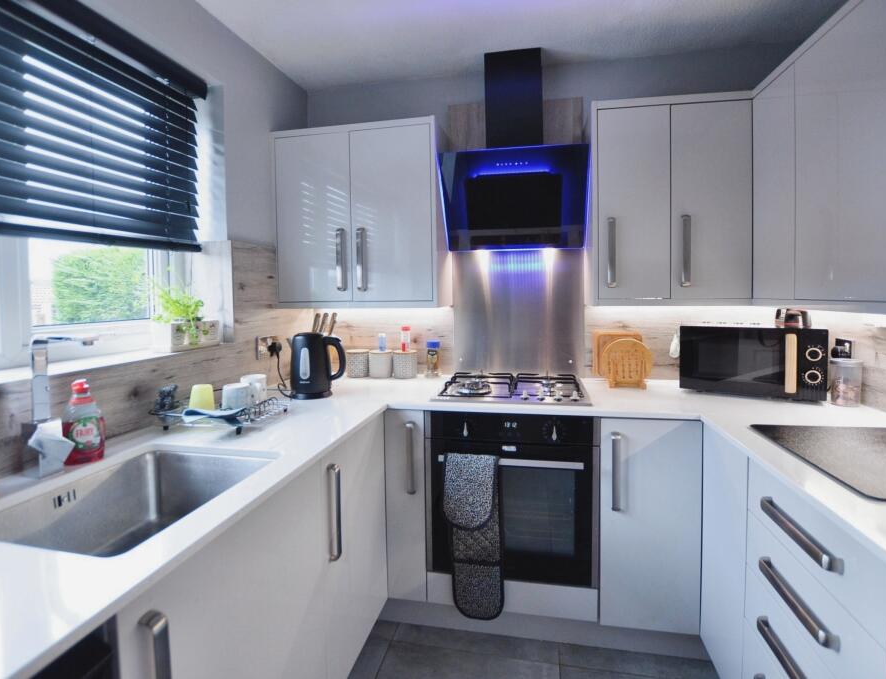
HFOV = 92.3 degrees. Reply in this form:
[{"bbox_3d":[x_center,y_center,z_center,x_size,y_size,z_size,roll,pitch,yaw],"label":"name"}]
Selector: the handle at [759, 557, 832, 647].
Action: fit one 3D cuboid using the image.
[{"bbox_3d":[0.703,0.521,0.854,0.030,0.022,0.223,1,5,11],"label":"handle"}]

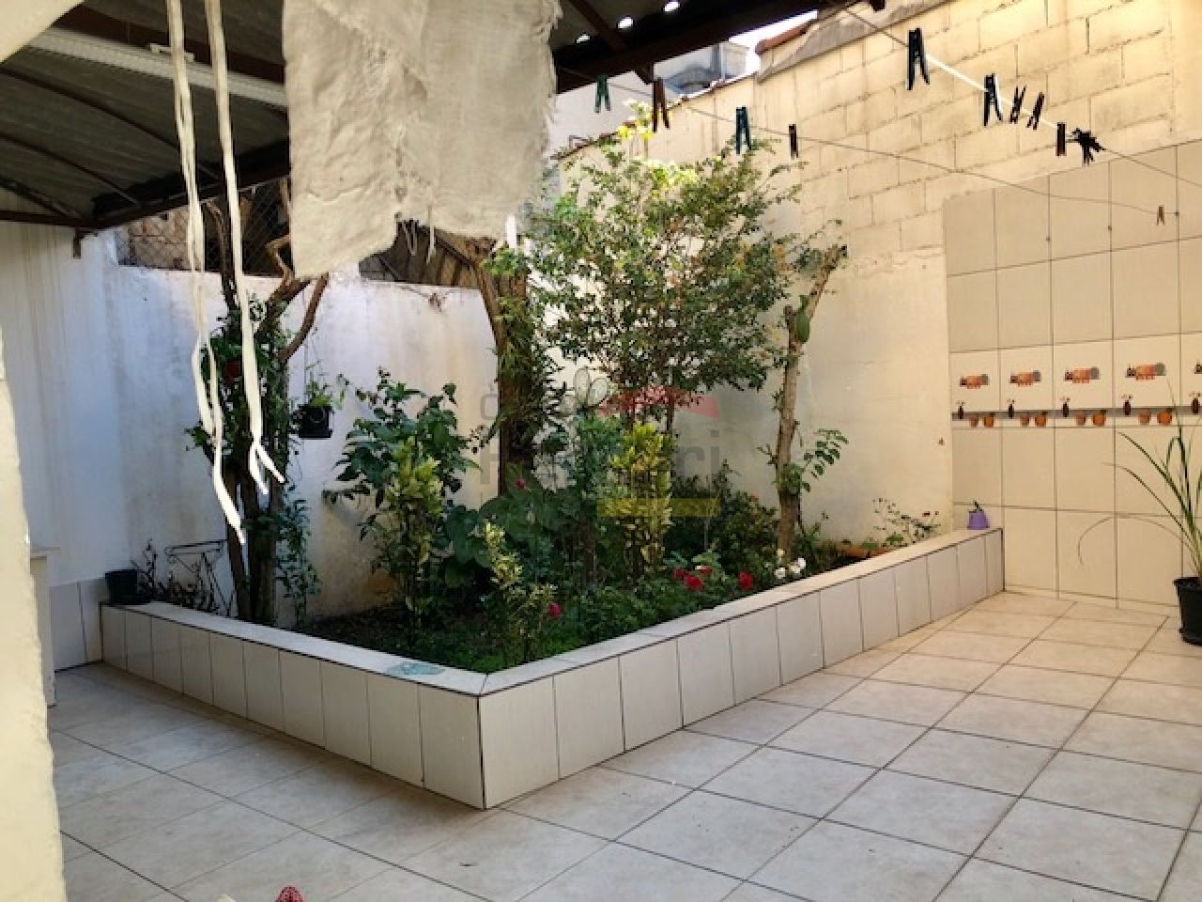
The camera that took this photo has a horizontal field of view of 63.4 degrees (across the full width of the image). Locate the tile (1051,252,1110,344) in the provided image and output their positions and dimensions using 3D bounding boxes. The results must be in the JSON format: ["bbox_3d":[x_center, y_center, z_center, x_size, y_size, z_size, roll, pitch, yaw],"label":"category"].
[{"bbox_3d":[2.599,-0.821,5.260,0.012,0.462,0.320,-5,3,-37],"label":"tile"}]

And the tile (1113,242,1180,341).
[{"bbox_3d":[2.794,-0.818,5.000,0.012,0.462,0.320,-5,3,-37],"label":"tile"}]

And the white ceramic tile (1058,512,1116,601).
[{"bbox_3d":[2.662,0.562,5.323,0.012,0.462,0.320,-5,3,-37],"label":"white ceramic tile"}]

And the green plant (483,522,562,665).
[{"bbox_3d":[-0.319,0.601,3.950,0.320,0.640,0.320,-3,4,0],"label":"green plant"}]

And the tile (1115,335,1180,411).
[{"bbox_3d":[2.813,-0.390,5.020,0.012,0.395,0.320,-5,3,-37],"label":"tile"}]

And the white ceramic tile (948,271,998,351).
[{"bbox_3d":[2.189,-0.825,5.743,0.015,0.456,0.323,-6,5,-36],"label":"white ceramic tile"}]

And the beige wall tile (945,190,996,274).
[{"bbox_3d":[2.162,-1.283,5.712,0.015,0.456,0.323,-6,5,-36],"label":"beige wall tile"}]

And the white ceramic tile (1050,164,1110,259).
[{"bbox_3d":[2.547,-1.271,5.188,0.015,0.456,0.323,-6,5,-36],"label":"white ceramic tile"}]

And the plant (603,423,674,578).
[{"bbox_3d":[0.194,0.261,4.950,0.360,0.820,0.360,-4,4,0],"label":"plant"}]

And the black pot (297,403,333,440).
[{"bbox_3d":[-1.485,-0.151,5.050,0.180,0.180,0.180,-3,4,0],"label":"black pot"}]

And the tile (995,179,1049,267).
[{"bbox_3d":[2.384,-1.286,5.497,0.012,0.462,0.320,-5,3,-37],"label":"tile"}]

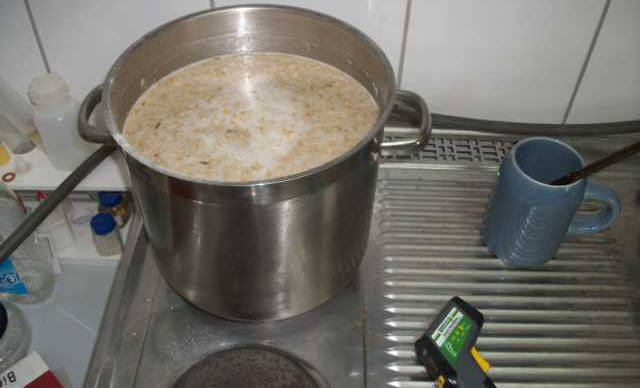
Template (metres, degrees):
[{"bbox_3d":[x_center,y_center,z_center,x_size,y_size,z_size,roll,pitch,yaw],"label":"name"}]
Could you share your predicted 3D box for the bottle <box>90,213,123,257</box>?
[{"bbox_3d":[-0.238,0.045,0.635,0.030,0.046,0.030,1,47,-1],"label":"bottle"}]

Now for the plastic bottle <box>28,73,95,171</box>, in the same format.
[{"bbox_3d":[-0.285,-0.080,0.629,0.051,0.099,0.051,1,47,-1],"label":"plastic bottle"}]

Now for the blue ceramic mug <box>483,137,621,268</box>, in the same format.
[{"bbox_3d":[0.254,0.012,0.614,0.130,0.120,0.084,6,47,4],"label":"blue ceramic mug"}]

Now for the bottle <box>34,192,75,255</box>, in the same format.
[{"bbox_3d":[-0.296,0.034,0.633,0.035,0.061,0.035,1,47,-1],"label":"bottle"}]

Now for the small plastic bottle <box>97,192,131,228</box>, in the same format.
[{"bbox_3d":[-0.240,0.014,0.662,0.031,0.048,0.031,1,47,-1],"label":"small plastic bottle"}]

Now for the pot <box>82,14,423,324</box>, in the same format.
[{"bbox_3d":[-0.062,-0.033,0.590,0.311,0.207,0.260,1,47,-1],"label":"pot"}]

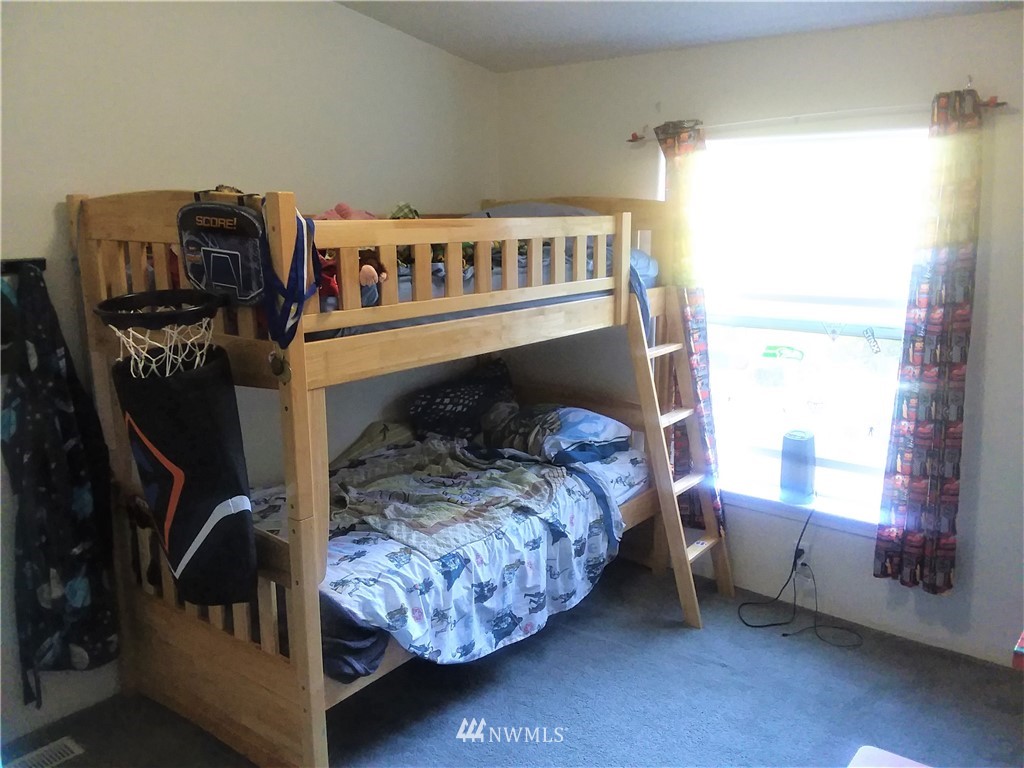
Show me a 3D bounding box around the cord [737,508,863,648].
[{"bbox_3d":[1.201,0.778,3.274,0.474,0.449,0.285,9,15,36],"label":"cord"}]

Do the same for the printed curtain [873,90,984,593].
[{"bbox_3d":[1.563,-0.114,2.909,0.271,1.815,0.134,9,15,36],"label":"printed curtain"}]

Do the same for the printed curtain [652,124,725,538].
[{"bbox_3d":[0.789,-0.220,3.485,0.401,1.756,0.130,9,15,36],"label":"printed curtain"}]

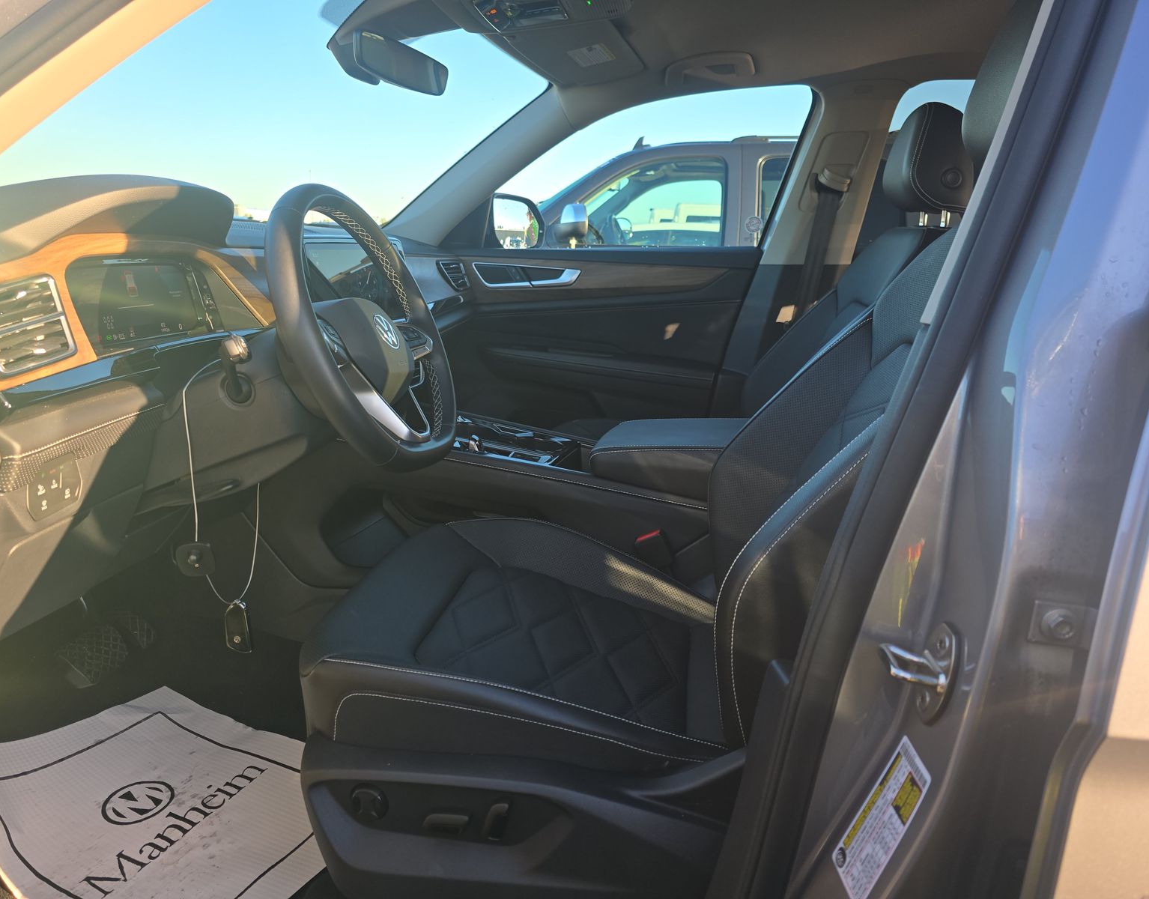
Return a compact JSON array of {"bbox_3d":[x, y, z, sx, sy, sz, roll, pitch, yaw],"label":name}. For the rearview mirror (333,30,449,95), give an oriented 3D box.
[{"bbox_3d":[-0.288,-0.616,1.281,0.050,0.058,0.235,9,17,28],"label":"rearview mirror"}]

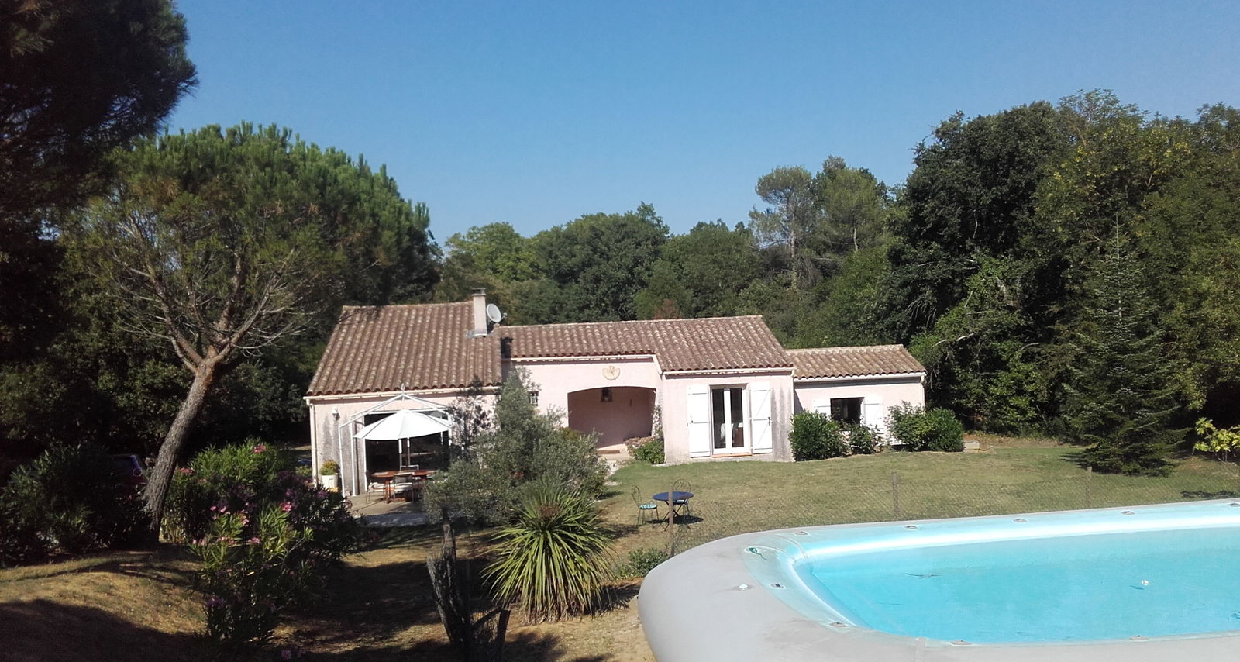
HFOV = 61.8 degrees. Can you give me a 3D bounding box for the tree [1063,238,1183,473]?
[{"bbox_3d":[14.058,0.692,29.000,3.300,6.500,3.300,-2,4,-5],"label":"tree"}]

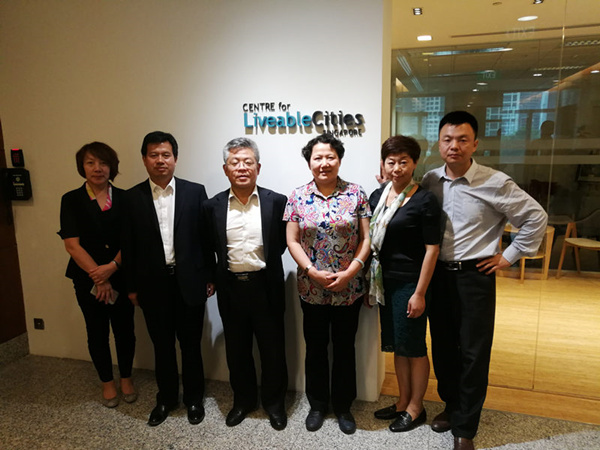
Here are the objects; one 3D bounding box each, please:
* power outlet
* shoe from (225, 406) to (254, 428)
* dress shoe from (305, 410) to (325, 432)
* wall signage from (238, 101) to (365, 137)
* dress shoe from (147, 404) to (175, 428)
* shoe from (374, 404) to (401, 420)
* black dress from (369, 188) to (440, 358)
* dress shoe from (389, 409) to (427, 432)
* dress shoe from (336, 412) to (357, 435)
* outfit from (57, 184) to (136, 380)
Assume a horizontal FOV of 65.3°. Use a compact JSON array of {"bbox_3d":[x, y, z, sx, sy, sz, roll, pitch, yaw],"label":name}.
[{"bbox_3d":[-1.958,0.747,3.518,0.086,0.086,0.012,2,11,16],"label":"power outlet"},{"bbox_3d":[-0.344,1.061,2.767,0.100,0.110,0.280,3,11,21],"label":"shoe"},{"bbox_3d":[0.076,1.072,2.704,0.090,0.100,0.250,0,10,5],"label":"dress shoe"},{"bbox_3d":[0.007,-0.599,2.665,0.706,0.198,0.030,2,11,16],"label":"wall signage"},{"bbox_3d":[-0.797,1.065,2.781,0.100,0.110,0.280,3,11,19],"label":"dress shoe"},{"bbox_3d":[0.558,1.063,2.760,0.250,0.085,0.090,-3,10,-14],"label":"shoe"},{"bbox_3d":[0.584,0.276,2.598,0.410,0.971,0.270,7,13,37],"label":"black dress"},{"bbox_3d":[0.603,1.080,2.658,0.250,0.085,0.090,-7,12,-32],"label":"dress shoe"},{"bbox_3d":[0.257,1.074,2.677,0.090,0.100,0.250,-2,10,-6],"label":"dress shoe"},{"bbox_3d":[-1.215,0.372,2.865,0.430,1.252,0.270,-5,11,-25],"label":"outfit"}]

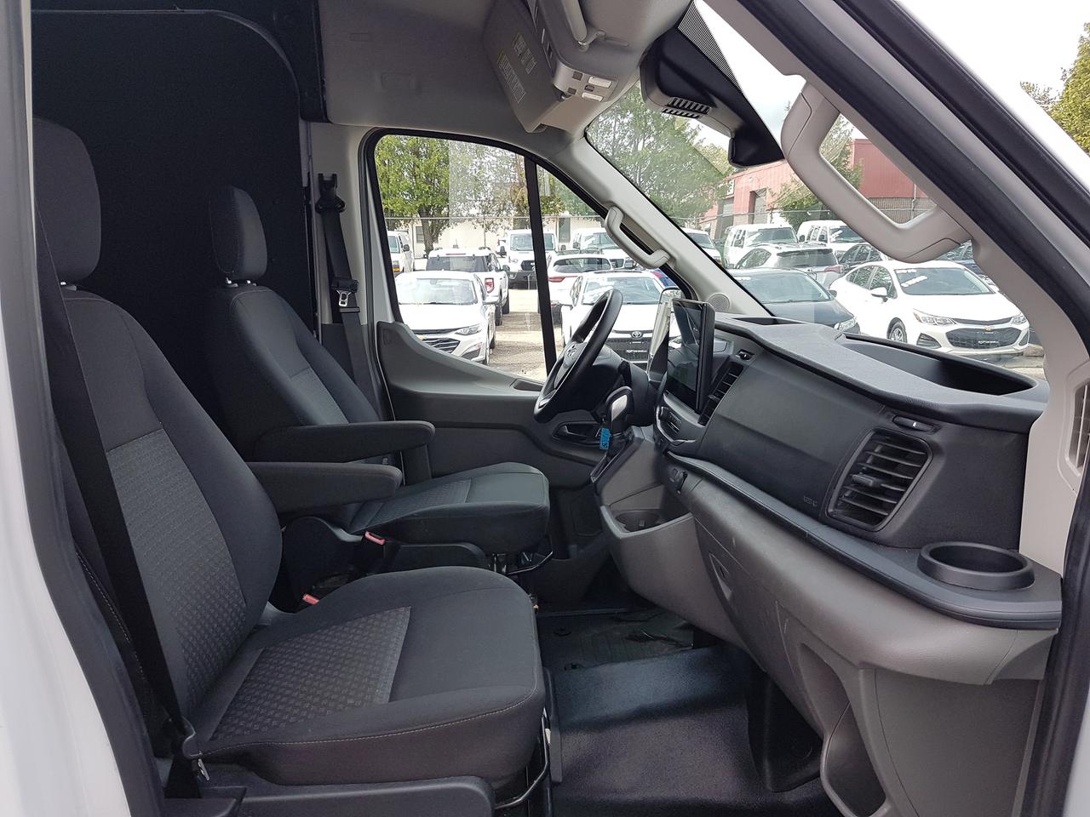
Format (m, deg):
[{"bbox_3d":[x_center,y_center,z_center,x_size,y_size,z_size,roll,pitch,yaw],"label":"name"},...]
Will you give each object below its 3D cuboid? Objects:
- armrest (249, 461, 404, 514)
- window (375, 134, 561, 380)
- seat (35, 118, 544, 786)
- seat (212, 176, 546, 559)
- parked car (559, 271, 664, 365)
[{"bbox_3d":[-0.430,0.143,1.495,0.360,0.088,0.075,0,10,0],"label":"armrest"},{"bbox_3d":[-0.230,-0.430,2.422,0.560,0.710,0.080,0,10,0],"label":"window"},{"bbox_3d":[-0.375,0.018,1.213,0.790,0.870,0.540,0,10,0],"label":"seat"},{"bbox_3d":[-0.375,-0.122,2.016,0.790,0.860,0.540,0,10,0],"label":"seat"},{"bbox_3d":[1.120,-1.457,13.050,1.790,1.440,4.630,0,10,-2],"label":"parked car"}]

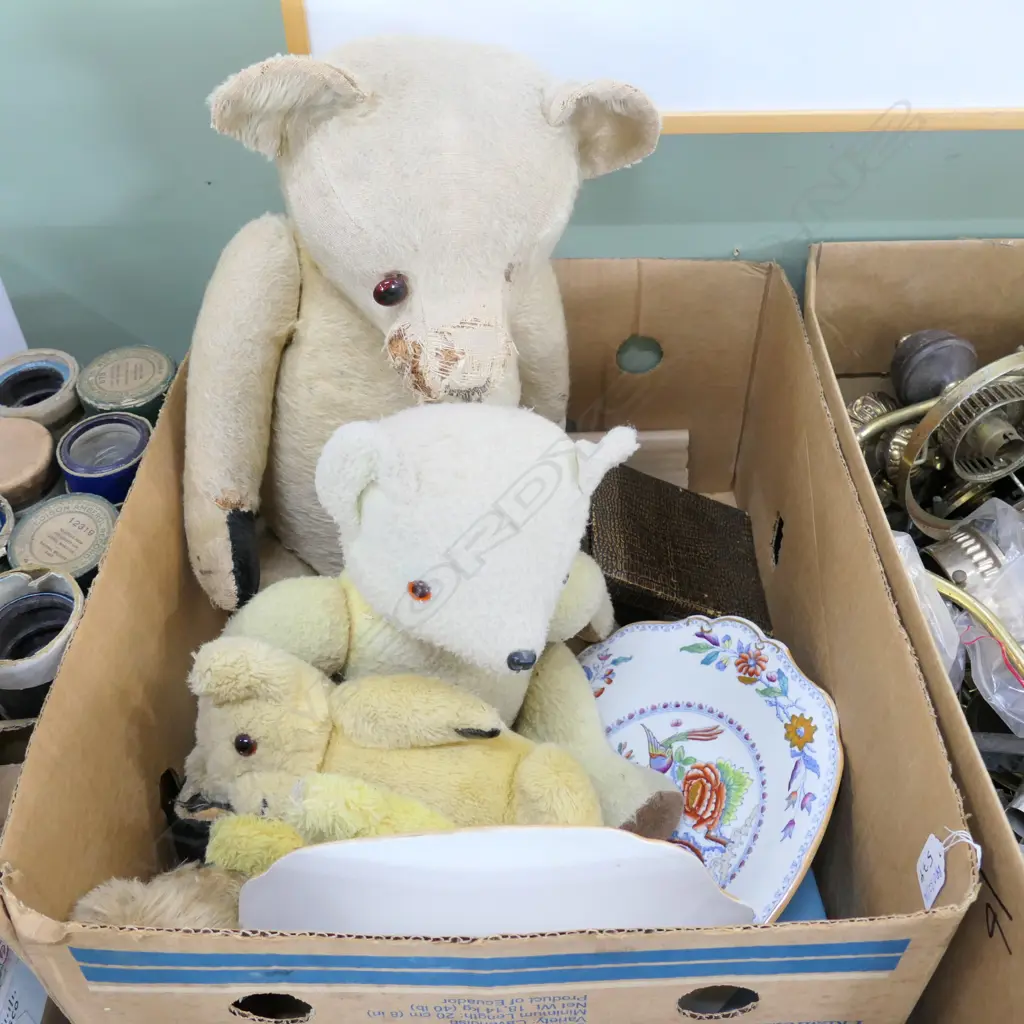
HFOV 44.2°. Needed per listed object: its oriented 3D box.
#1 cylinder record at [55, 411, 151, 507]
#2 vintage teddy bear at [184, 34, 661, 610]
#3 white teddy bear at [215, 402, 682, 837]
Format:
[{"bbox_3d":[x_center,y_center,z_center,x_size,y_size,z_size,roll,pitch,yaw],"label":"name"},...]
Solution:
[{"bbox_3d":[-0.277,-0.007,0.904,0.066,0.115,0.066,0,46,0],"label":"cylinder record"},{"bbox_3d":[-0.050,-0.058,0.782,0.285,0.410,0.295,-10,45,-9],"label":"vintage teddy bear"},{"bbox_3d":[-0.042,0.059,0.733,0.235,0.270,0.215,-13,45,-12],"label":"white teddy bear"}]

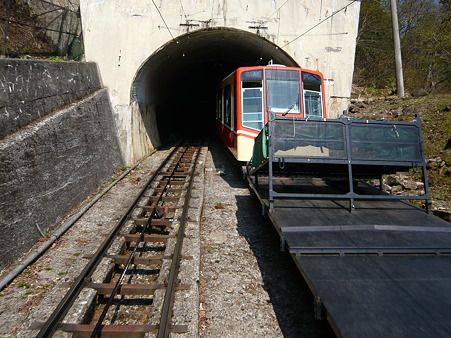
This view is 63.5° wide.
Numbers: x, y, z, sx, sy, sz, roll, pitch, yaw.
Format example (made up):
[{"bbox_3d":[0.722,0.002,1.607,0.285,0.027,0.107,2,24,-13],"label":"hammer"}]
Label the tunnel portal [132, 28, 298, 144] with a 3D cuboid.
[{"bbox_3d":[-0.170,-2.800,14.300,6.800,5.000,1.600,1,-2,-3],"label":"tunnel portal"}]

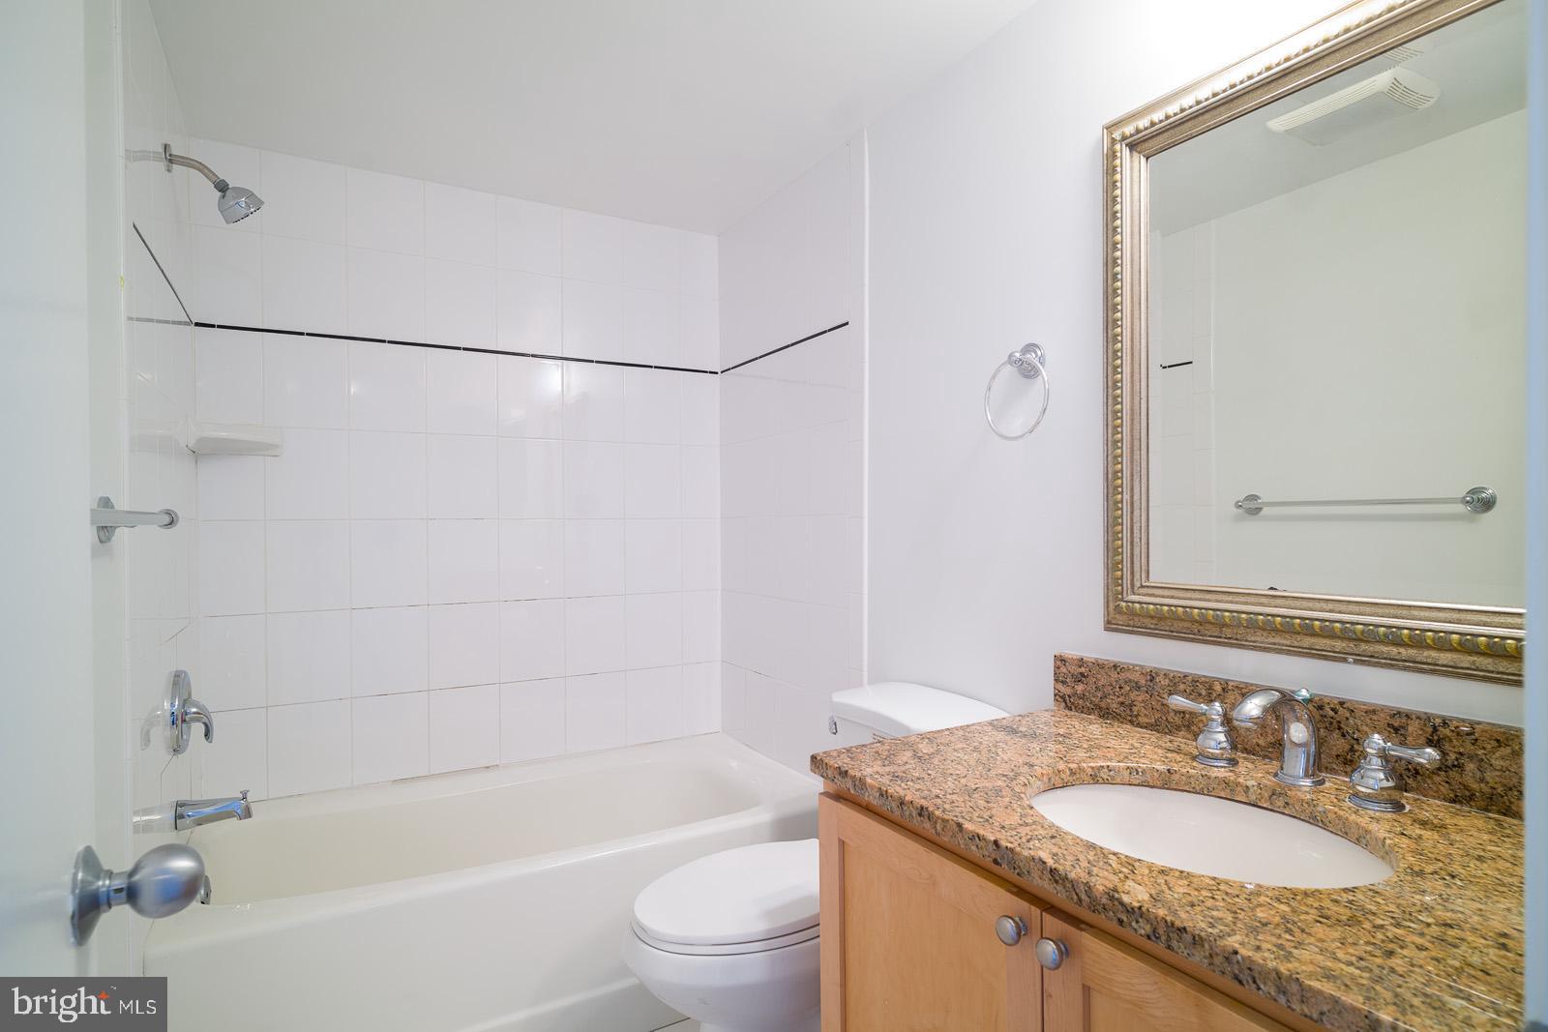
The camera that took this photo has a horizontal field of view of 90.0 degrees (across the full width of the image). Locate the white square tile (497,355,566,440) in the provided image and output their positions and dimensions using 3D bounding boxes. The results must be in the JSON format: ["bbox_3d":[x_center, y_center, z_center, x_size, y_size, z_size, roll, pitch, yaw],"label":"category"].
[{"bbox_3d":[-0.770,-0.374,2.455,0.201,0.257,0.010,0,-1,-29],"label":"white square tile"}]

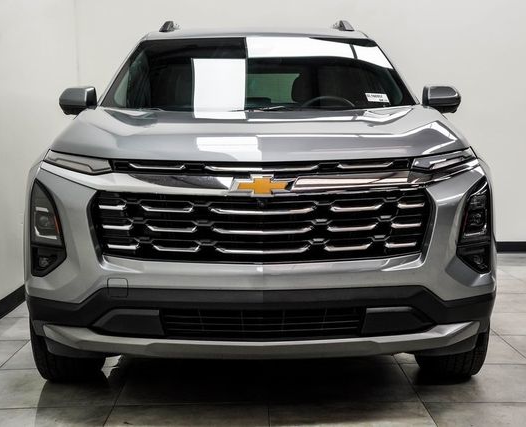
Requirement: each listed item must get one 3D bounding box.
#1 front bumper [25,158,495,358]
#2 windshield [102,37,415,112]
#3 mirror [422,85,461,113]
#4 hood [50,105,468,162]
[{"bbox_3d":[-0.010,0.143,3.385,1.850,0.690,0.600,0,5,-1],"label":"front bumper"},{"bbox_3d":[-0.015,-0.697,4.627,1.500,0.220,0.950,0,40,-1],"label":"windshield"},{"bbox_3d":[0.915,-0.587,4.747,0.215,0.155,0.150,0,5,-1],"label":"mirror"},{"bbox_3d":[-0.010,-0.329,3.736,1.570,0.220,1.200,0,5,-1],"label":"hood"}]

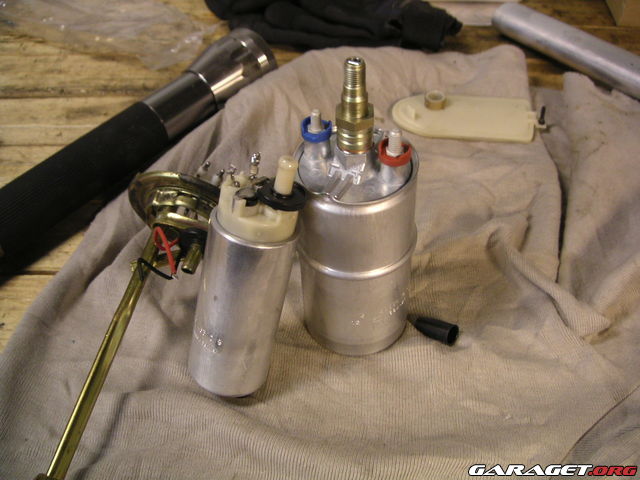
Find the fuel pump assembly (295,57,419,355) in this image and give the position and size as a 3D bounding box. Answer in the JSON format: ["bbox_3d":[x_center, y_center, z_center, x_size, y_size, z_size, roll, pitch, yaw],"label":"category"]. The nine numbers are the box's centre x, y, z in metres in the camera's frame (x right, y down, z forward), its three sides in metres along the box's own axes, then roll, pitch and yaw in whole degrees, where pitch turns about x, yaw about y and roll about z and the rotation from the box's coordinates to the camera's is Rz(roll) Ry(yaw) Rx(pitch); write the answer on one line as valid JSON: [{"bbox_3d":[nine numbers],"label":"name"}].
[{"bbox_3d":[0.018,-0.016,0.355,0.063,0.168,0.063,-3,44,0],"label":"fuel pump assembly"}]

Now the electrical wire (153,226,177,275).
[{"bbox_3d":[-0.094,0.006,0.424,0.015,0.026,0.018,-3,44,0],"label":"electrical wire"}]

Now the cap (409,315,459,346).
[{"bbox_3d":[0.064,0.049,0.398,0.028,0.013,0.013,22,49,30],"label":"cap"}]

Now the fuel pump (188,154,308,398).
[{"bbox_3d":[-0.036,0.017,0.347,0.044,0.128,0.044,14,27,0],"label":"fuel pump"}]

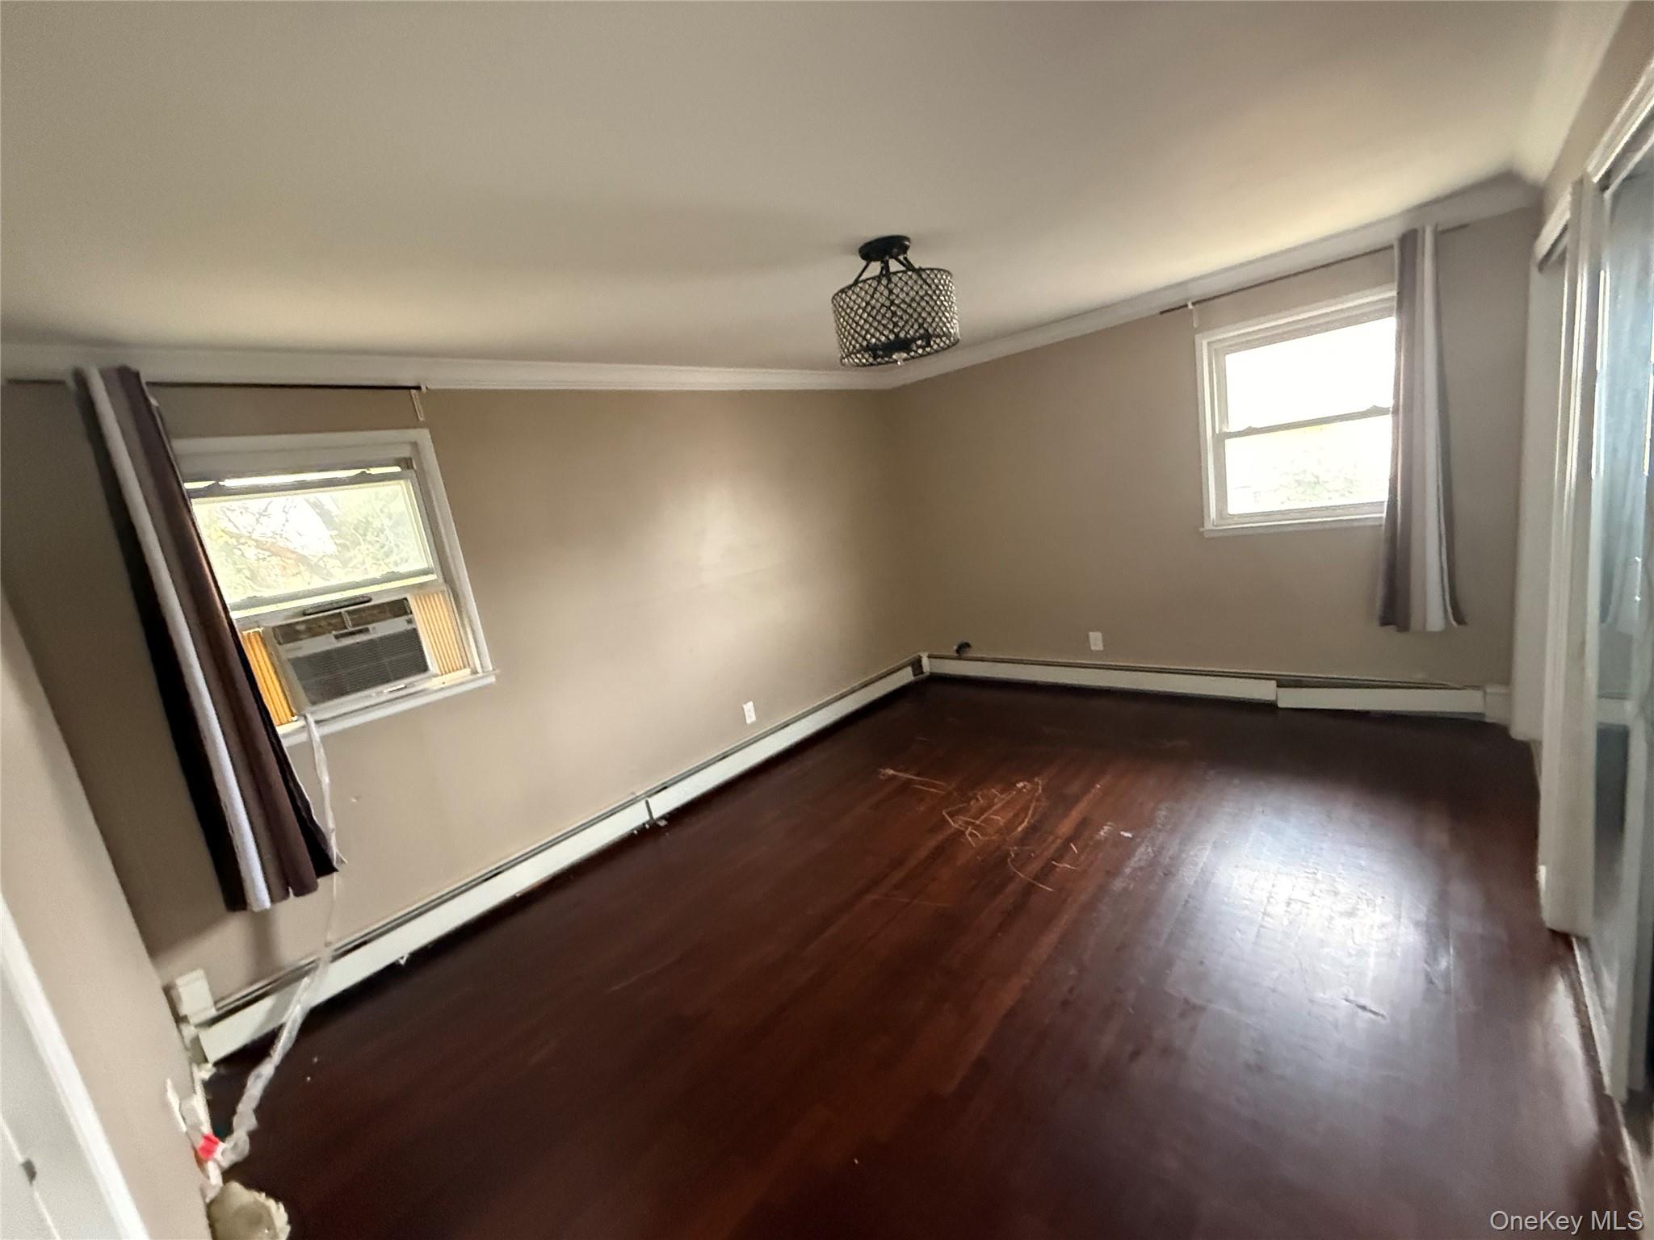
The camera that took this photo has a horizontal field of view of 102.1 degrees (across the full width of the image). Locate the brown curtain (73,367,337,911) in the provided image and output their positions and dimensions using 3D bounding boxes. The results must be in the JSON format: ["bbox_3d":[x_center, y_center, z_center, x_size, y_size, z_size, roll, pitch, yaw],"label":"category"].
[{"bbox_3d":[-2.118,0.117,2.264,0.140,1.860,0.330,1,15,43],"label":"brown curtain"}]

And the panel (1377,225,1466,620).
[{"bbox_3d":[2.778,-0.844,3.119,0.310,1.840,0.140,1,15,43],"label":"panel"}]

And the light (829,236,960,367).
[{"bbox_3d":[0.231,-1.127,2.352,0.430,0.350,0.430,-9,11,2],"label":"light"}]

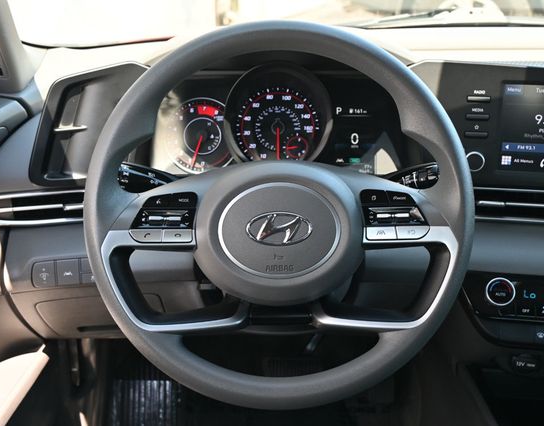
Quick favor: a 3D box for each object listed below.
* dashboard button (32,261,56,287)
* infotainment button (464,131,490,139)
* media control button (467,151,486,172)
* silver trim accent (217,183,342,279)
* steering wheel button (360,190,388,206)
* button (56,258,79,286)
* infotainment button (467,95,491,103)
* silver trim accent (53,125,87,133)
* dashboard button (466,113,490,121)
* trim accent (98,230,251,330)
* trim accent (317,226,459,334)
[{"bbox_3d":[-0.258,0.069,0.865,0.025,0.028,0.008,-4,10,-11],"label":"dashboard button"},{"bbox_3d":[0.246,-0.094,0.917,0.028,0.007,0.006,2,12,8],"label":"infotainment button"},{"bbox_3d":[0.243,-0.061,0.912,0.024,0.024,0.012,2,12,8],"label":"media control button"},{"bbox_3d":[0.007,0.016,0.705,0.116,0.088,0.012,0,-3,0],"label":"silver trim accent"},{"bbox_3d":[0.099,-0.014,0.738,0.026,0.015,0.006,0,-4,0],"label":"steering wheel button"},{"bbox_3d":[-0.230,0.067,0.865,0.026,0.030,0.009,-4,18,-10],"label":"button"},{"bbox_3d":[0.247,-0.135,0.910,0.028,0.007,0.006,2,12,8],"label":"infotainment button"},{"bbox_3d":[-0.243,-0.101,0.920,0.044,0.008,0.015,-5,9,-14],"label":"silver trim accent"},{"bbox_3d":[0.234,-0.110,0.870,0.028,0.007,0.006,3,6,8],"label":"dashboard button"},{"bbox_3d":[-0.092,0.065,0.725,0.139,0.095,0.032,0,-3,0],"label":"trim accent"},{"bbox_3d":[0.109,0.063,0.733,0.134,0.099,0.035,0,-6,0],"label":"trim accent"}]

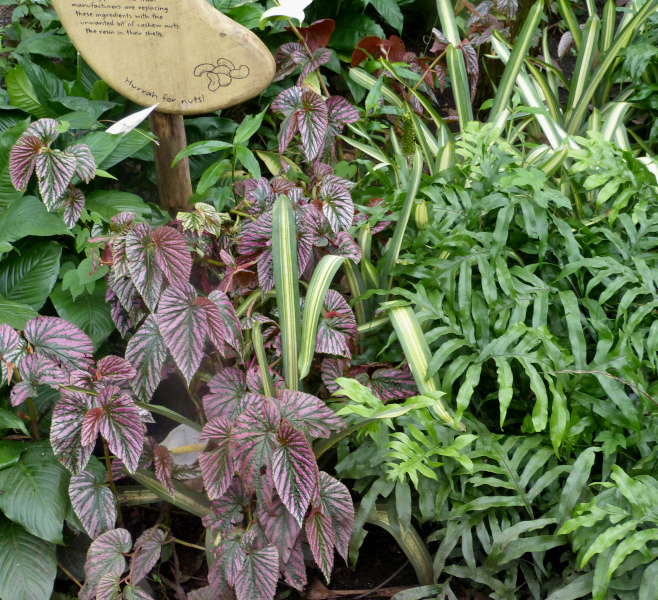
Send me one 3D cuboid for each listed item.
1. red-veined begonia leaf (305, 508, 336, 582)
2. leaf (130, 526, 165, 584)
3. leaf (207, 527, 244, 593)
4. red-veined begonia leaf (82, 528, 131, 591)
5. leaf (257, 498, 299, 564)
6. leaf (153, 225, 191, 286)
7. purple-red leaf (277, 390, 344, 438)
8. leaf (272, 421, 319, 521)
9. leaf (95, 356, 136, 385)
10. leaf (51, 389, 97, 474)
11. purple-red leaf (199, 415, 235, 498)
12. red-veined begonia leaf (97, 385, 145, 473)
[{"bbox_3d":[-0.012,0.422,2.063,0.053,0.134,0.030,-8,2,9],"label":"red-veined begonia leaf"},{"bbox_3d":[-0.322,0.452,2.122,0.055,0.106,0.025,30,-13,-12],"label":"leaf"},{"bbox_3d":[-0.171,0.451,2.050,0.072,0.121,0.035,11,-11,5],"label":"leaf"},{"bbox_3d":[-0.387,0.463,2.103,0.080,0.125,0.030,28,-6,13],"label":"red-veined begonia leaf"},{"bbox_3d":[-0.089,0.401,2.133,0.076,0.129,0.030,-12,-3,-1],"label":"leaf"},{"bbox_3d":[-0.295,-0.083,2.250,0.069,0.113,0.030,-18,-3,-10],"label":"leaf"},{"bbox_3d":[-0.033,0.202,2.120,0.128,0.040,0.084,21,56,9],"label":"purple-red leaf"},{"bbox_3d":[-0.059,0.289,2.000,0.070,0.177,0.040,-10,-6,-1],"label":"leaf"},{"bbox_3d":[-0.414,0.137,2.330,0.078,0.045,0.062,0,65,-5],"label":"leaf"},{"bbox_3d":[-0.439,0.229,2.080,0.080,0.149,0.035,6,-5,9],"label":"leaf"},{"bbox_3d":[-0.199,0.278,2.120,0.062,0.146,0.035,9,-6,12],"label":"purple-red leaf"},{"bbox_3d":[-0.397,0.250,2.300,0.090,0.170,0.050,-18,-4,-14],"label":"red-veined begonia leaf"}]

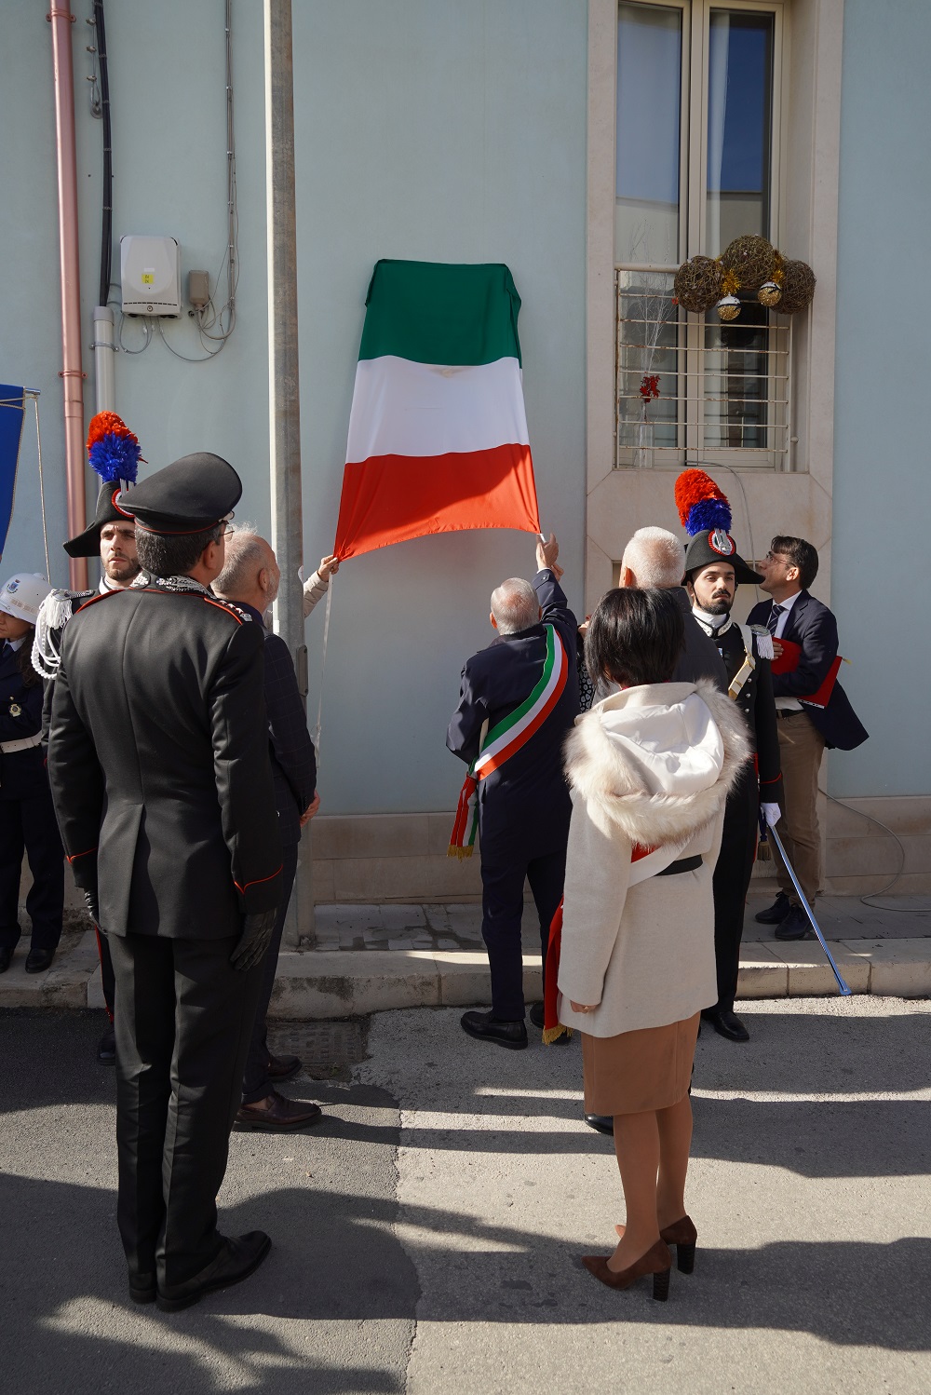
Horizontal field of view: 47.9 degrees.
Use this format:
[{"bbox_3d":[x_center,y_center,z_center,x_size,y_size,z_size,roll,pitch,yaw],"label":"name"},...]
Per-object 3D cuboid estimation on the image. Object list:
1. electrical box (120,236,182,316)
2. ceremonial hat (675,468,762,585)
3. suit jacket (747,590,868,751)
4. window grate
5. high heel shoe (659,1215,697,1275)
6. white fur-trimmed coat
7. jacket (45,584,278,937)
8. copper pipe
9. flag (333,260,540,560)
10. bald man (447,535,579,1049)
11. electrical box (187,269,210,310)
[{"bbox_3d":[-1.393,-1.857,4.649,0.250,0.328,0.095,-1,4,-9],"label":"electrical box"},{"bbox_3d":[0.938,-0.634,3.914,0.400,0.440,0.250,-1,4,-11],"label":"ceremonial hat"},{"bbox_3d":[1.566,-0.123,4.800,0.400,0.710,0.470,-4,6,-42],"label":"suit jacket"},{"bbox_3d":[1.221,-1.693,5.373,0.960,1.020,0.060,-1,4,-8],"label":"window grate"},{"bbox_3d":[0.460,1.298,2.559,0.080,0.135,0.237,-4,6,-41],"label":"high heel shoe"},{"bbox_3d":[0.441,0.381,2.444,0.460,0.810,0.360,-3,5,-34],"label":"white fur-trimmed coat"},{"bbox_3d":[-0.679,0.149,2.369,0.540,0.790,0.320,1,4,16],"label":"jacket"},{"bbox_3d":[-1.729,-1.052,4.645,0.090,4.034,0.090,-1,4,-9],"label":"copper pipe"},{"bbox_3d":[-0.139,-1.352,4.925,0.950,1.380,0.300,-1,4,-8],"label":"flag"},{"bbox_3d":[0.168,0.306,4.030,0.483,1.887,0.600,-1,4,-12],"label":"bald man"},{"bbox_3d":[-1.192,-1.822,4.702,0.085,0.158,0.060,-1,4,-9],"label":"electrical box"}]

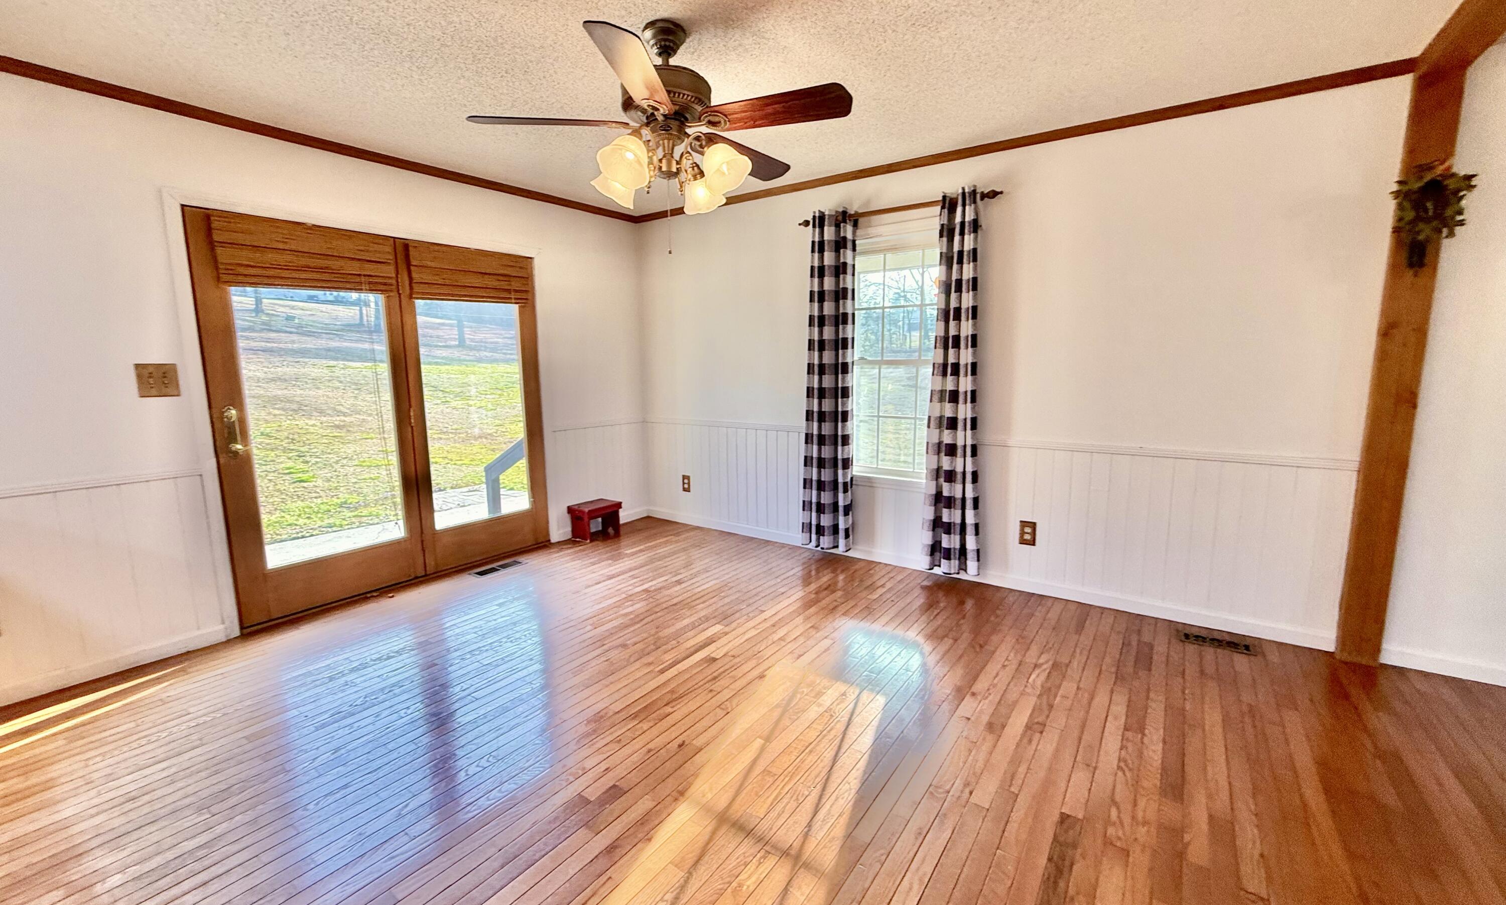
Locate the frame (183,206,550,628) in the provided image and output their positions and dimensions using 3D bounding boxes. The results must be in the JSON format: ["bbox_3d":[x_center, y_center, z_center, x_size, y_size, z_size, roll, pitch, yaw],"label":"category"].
[{"bbox_3d":[-2.033,-0.221,3.593,0.100,2.014,1.802,5,10,35],"label":"frame"}]

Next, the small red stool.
[{"bbox_3d":[-1.183,0.514,4.588,0.236,0.247,0.325,5,10,35],"label":"small red stool"}]

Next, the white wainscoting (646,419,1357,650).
[{"bbox_3d":[0.821,0.293,3.879,4.303,0.854,0.040,5,10,35],"label":"white wainscoting"}]

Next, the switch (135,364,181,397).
[{"bbox_3d":[-2.618,-0.316,2.680,0.018,0.144,0.133,5,10,35],"label":"switch"}]

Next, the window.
[{"bbox_3d":[0.910,-0.556,3.756,0.780,1.411,0.090,5,10,35],"label":"window"}]

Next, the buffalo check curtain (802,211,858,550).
[{"bbox_3d":[0.482,-0.410,3.919,0.335,2.120,0.120,5,10,35],"label":"buffalo check curtain"}]

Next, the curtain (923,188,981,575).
[{"bbox_3d":[1.140,-0.347,3.456,0.300,2.120,0.120,5,10,35],"label":"curtain"}]

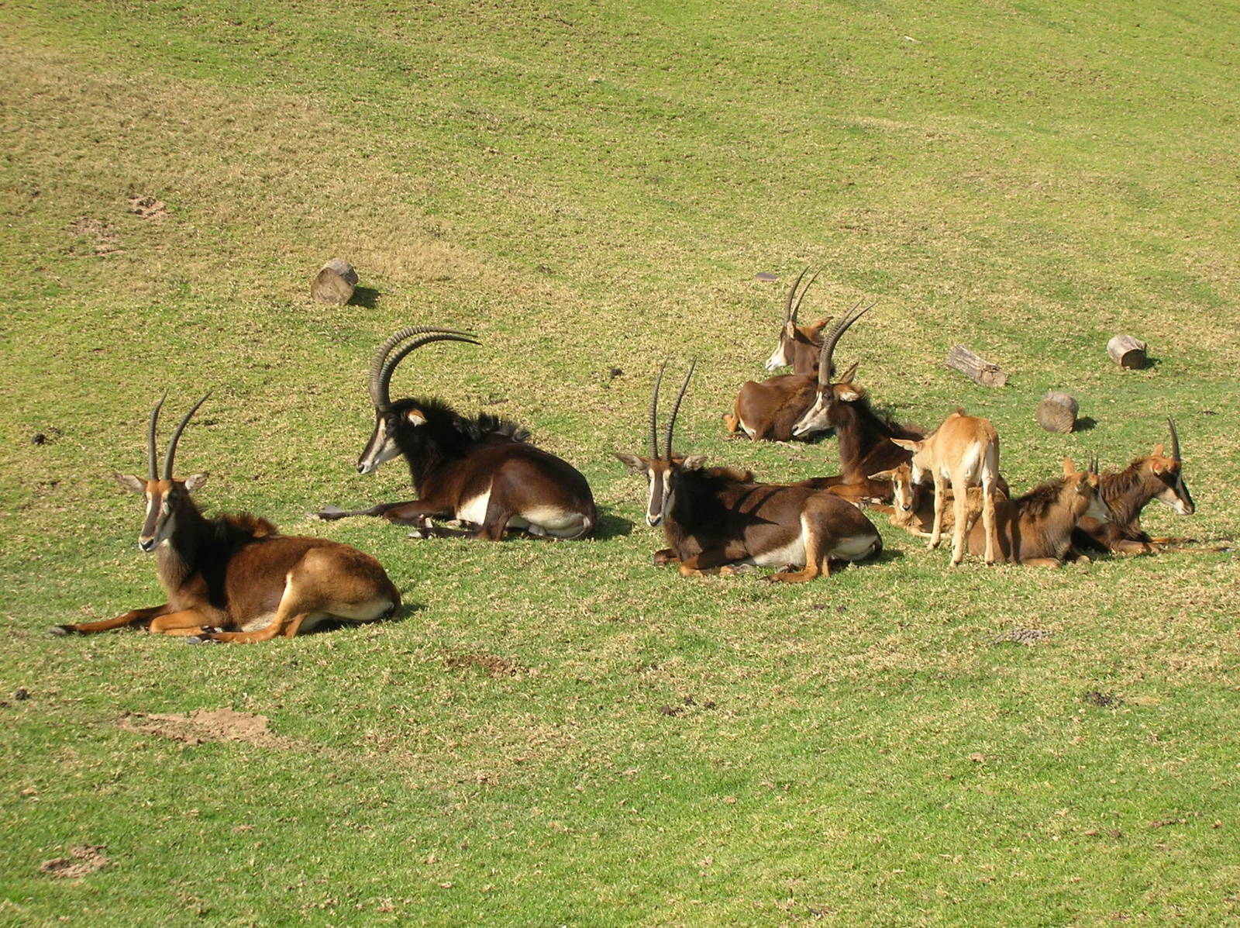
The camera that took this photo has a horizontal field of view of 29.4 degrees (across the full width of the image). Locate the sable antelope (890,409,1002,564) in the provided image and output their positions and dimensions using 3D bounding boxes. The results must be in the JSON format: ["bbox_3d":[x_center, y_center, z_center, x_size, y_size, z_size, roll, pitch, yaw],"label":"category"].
[{"bbox_3d":[1.960,0.131,14.200,0.370,0.840,0.880,-3,9,-18],"label":"sable antelope"}]

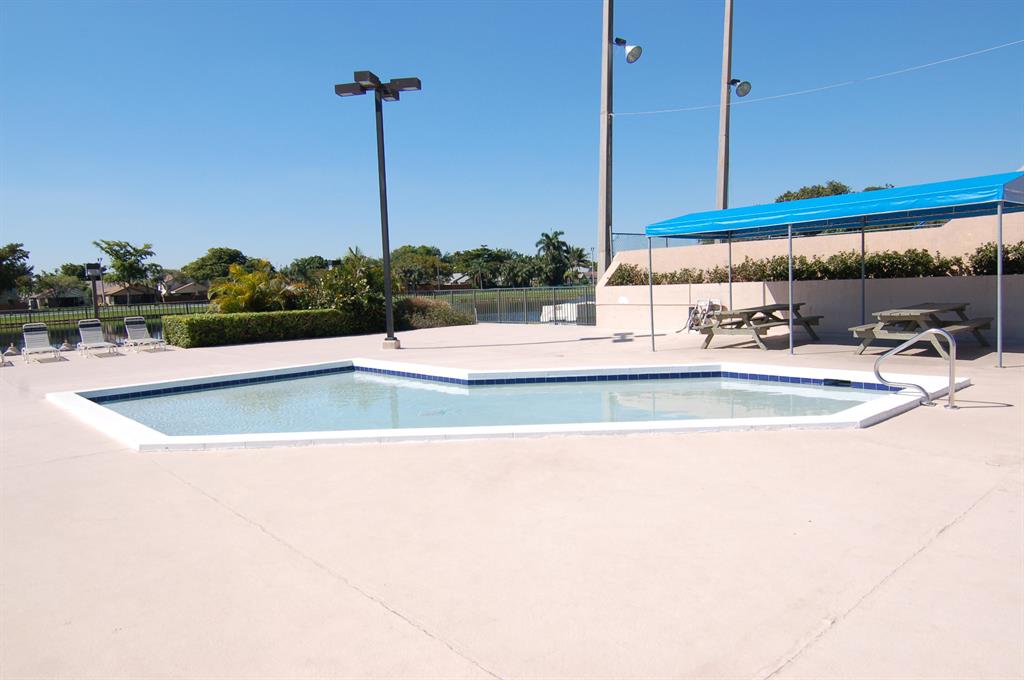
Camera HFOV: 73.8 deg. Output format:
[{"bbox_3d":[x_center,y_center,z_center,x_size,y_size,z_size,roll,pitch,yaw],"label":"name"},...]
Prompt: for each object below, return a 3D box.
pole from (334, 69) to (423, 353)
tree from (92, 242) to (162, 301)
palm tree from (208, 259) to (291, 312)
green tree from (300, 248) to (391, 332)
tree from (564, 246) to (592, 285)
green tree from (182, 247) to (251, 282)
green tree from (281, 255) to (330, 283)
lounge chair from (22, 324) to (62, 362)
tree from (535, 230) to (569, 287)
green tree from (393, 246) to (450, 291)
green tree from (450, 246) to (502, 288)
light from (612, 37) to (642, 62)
[{"bbox_3d":[-3.105,-3.047,16.731,1.950,6.470,1.950,-1,5,13],"label":"pole"},{"bbox_3d":[-59.369,-10.395,105.000,10.160,9.860,9.650,-5,5,-29],"label":"tree"},{"bbox_3d":[-8.650,-1.347,22.638,2.700,2.710,2.700,-4,5,-21],"label":"palm tree"},{"bbox_3d":[-5.664,-1.635,23.204,2.970,2.960,2.670,-3,5,-13],"label":"green tree"},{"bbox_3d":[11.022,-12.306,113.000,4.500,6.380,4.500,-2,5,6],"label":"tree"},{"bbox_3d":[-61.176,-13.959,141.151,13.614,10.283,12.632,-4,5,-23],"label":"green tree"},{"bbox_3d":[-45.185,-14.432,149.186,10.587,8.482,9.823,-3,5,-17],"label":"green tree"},{"bbox_3d":[-11.586,0.041,16.747,0.660,0.910,1.600,-6,6,-40],"label":"lounge chair"},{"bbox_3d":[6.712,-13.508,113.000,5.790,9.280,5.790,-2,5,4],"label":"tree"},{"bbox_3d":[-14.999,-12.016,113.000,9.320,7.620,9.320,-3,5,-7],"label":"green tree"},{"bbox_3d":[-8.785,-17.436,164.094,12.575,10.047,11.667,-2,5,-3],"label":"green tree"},{"bbox_3d":[3.679,-9.197,21.622,0.900,0.800,0.650,1,6,30],"label":"light"}]

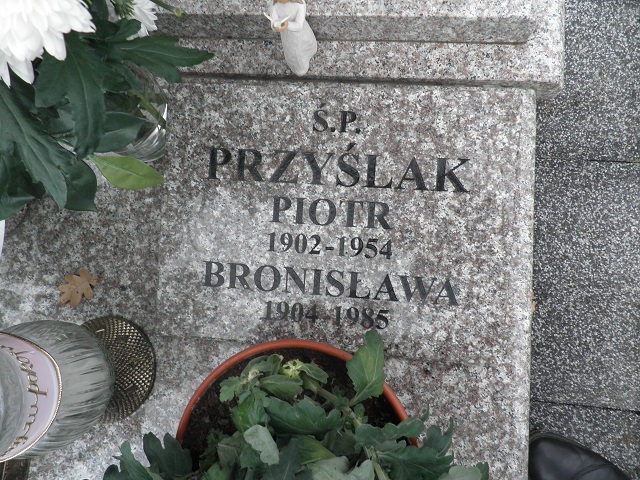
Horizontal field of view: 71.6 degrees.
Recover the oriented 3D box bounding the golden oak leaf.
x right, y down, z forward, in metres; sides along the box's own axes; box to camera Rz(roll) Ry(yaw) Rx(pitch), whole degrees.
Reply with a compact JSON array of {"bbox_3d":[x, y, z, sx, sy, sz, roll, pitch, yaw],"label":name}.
[{"bbox_3d":[-0.372,0.074,0.682,0.071,0.010,0.053,-33,82,2],"label":"golden oak leaf"}]

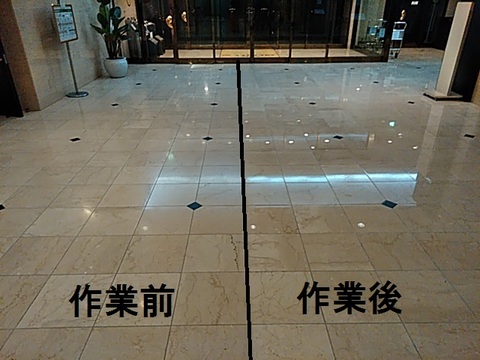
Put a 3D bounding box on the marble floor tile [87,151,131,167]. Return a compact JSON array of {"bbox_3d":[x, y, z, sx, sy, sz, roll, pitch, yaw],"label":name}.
[{"bbox_3d":[-1.385,-0.220,4.004,0.398,0.020,0.412,-1,26,-1],"label":"marble floor tile"}]

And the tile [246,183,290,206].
[{"bbox_3d":[0.227,0.126,3.265,0.400,0.020,0.412,-1,26,-1],"label":"tile"}]

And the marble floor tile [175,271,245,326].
[{"bbox_3d":[-0.153,0.665,2.115,0.397,0.016,0.413,-1,26,-1],"label":"marble floor tile"}]

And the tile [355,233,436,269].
[{"bbox_3d":[1.039,0.479,2.524,0.400,0.020,0.412,-1,26,-1],"label":"tile"}]

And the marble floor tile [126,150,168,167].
[{"bbox_3d":[-0.985,-0.224,4.000,0.400,0.020,0.412,-1,26,-1],"label":"marble floor tile"}]

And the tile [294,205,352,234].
[{"bbox_3d":[0.631,0.303,2.891,0.398,0.020,0.412,-1,26,-1],"label":"tile"}]

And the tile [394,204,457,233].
[{"bbox_3d":[1.439,0.295,2.908,0.400,0.020,0.416,-1,26,-1],"label":"tile"}]

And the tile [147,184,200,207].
[{"bbox_3d":[-0.573,0.133,3.256,0.400,0.020,0.412,-1,26,-1],"label":"tile"}]

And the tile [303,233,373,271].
[{"bbox_3d":[0.641,0.484,2.522,0.400,0.020,0.416,-1,26,-1],"label":"tile"}]

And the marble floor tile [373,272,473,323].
[{"bbox_3d":[1.037,0.653,2.127,0.397,0.016,0.413,-1,26,-1],"label":"marble floor tile"}]

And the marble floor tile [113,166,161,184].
[{"bbox_3d":[-0.984,-0.043,3.636,0.400,0.020,0.416,-1,26,-1],"label":"marble floor tile"}]

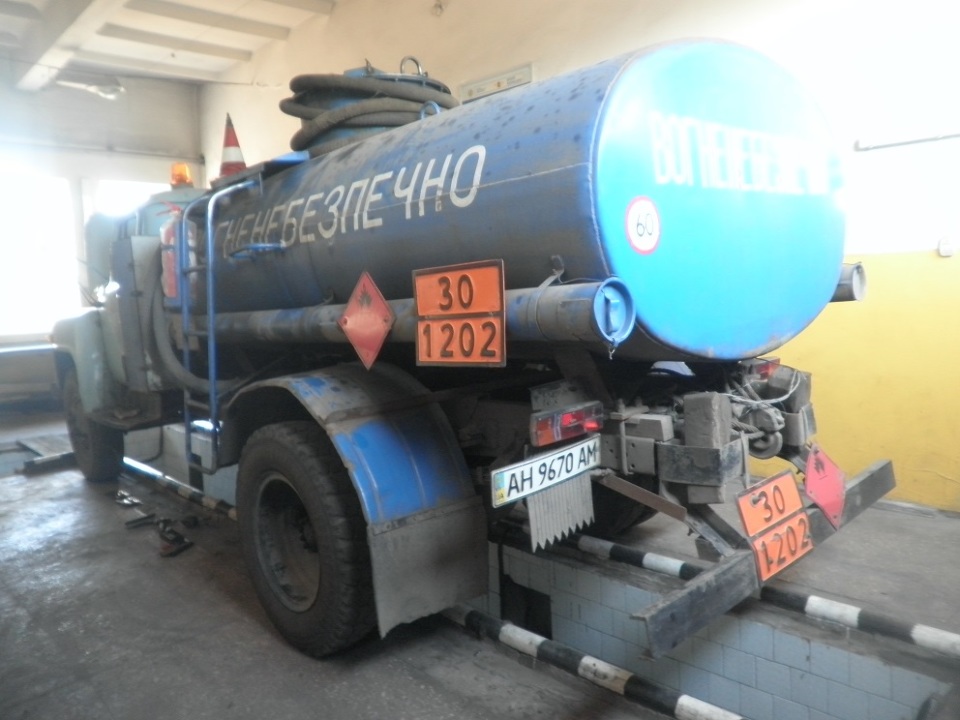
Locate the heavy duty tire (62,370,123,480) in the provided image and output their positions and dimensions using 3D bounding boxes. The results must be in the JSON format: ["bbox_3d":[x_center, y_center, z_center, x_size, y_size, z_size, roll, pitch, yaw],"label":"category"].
[{"bbox_3d":[-3.146,0.505,5.882,0.240,0.950,0.950,-7,7,-42],"label":"heavy duty tire"}]

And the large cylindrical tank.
[{"bbox_3d":[0.029,-0.582,3.434,1.687,1.083,2.720,-7,7,-42],"label":"large cylindrical tank"}]

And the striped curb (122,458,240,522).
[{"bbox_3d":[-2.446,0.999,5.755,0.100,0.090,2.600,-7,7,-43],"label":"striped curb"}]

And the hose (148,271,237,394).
[{"bbox_3d":[-1.645,-0.200,4.154,0.170,0.780,1.120,-7,7,-42],"label":"hose"}]

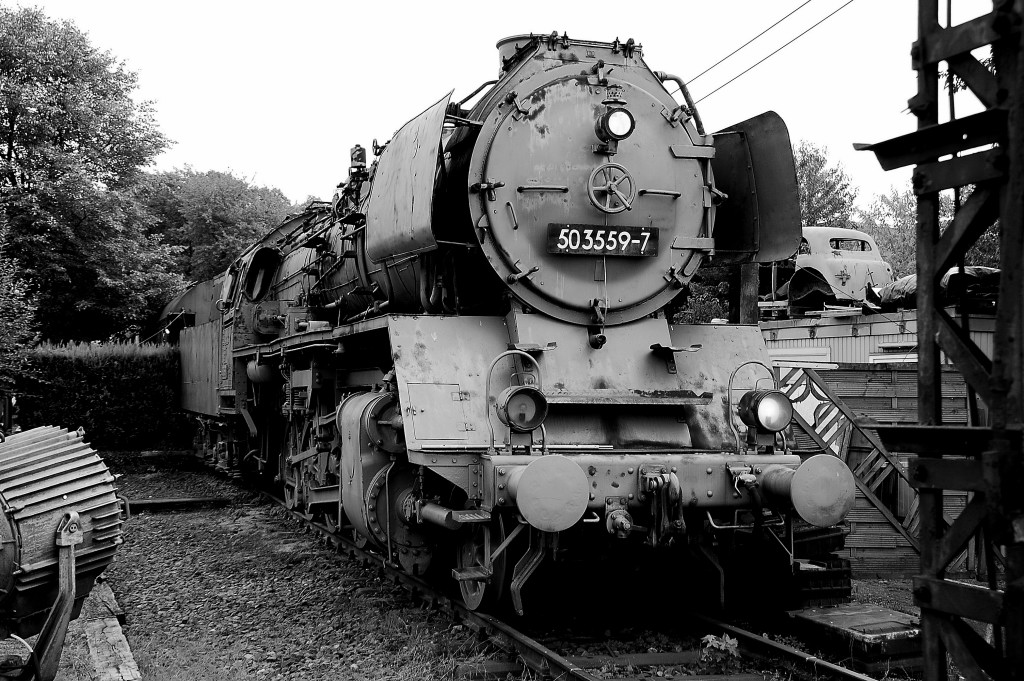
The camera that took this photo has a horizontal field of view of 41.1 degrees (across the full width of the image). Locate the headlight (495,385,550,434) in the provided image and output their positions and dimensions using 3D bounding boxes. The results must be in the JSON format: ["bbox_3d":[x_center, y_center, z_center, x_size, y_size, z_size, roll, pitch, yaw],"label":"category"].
[{"bbox_3d":[0.059,0.433,8.660,0.280,0.285,0.270,1,-2,-16],"label":"headlight"}]

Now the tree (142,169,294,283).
[{"bbox_3d":[-9.382,-1.082,43.839,6.000,8.810,5.800,1,-2,-12],"label":"tree"}]

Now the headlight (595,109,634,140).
[{"bbox_3d":[0.723,-1.506,9.585,0.230,0.235,0.225,1,-2,-16],"label":"headlight"}]

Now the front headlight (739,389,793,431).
[{"bbox_3d":[1.701,0.467,9.137,0.275,0.280,0.270,1,-2,-16],"label":"front headlight"}]

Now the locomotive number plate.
[{"bbox_3d":[0.656,-0.715,9.758,0.840,0.210,0.030,1,-2,-16],"label":"locomotive number plate"}]

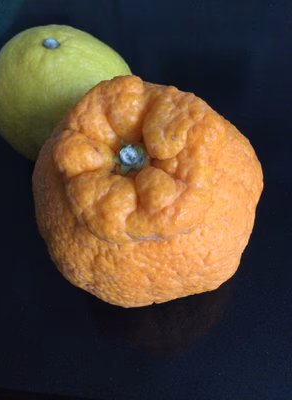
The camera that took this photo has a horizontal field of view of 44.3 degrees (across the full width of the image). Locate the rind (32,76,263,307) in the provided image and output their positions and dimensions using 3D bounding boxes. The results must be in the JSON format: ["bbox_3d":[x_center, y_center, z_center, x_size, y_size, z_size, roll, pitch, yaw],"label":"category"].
[{"bbox_3d":[0.000,-0.003,0.155,0.095,0.089,0.095,-9,57,0],"label":"rind"}]

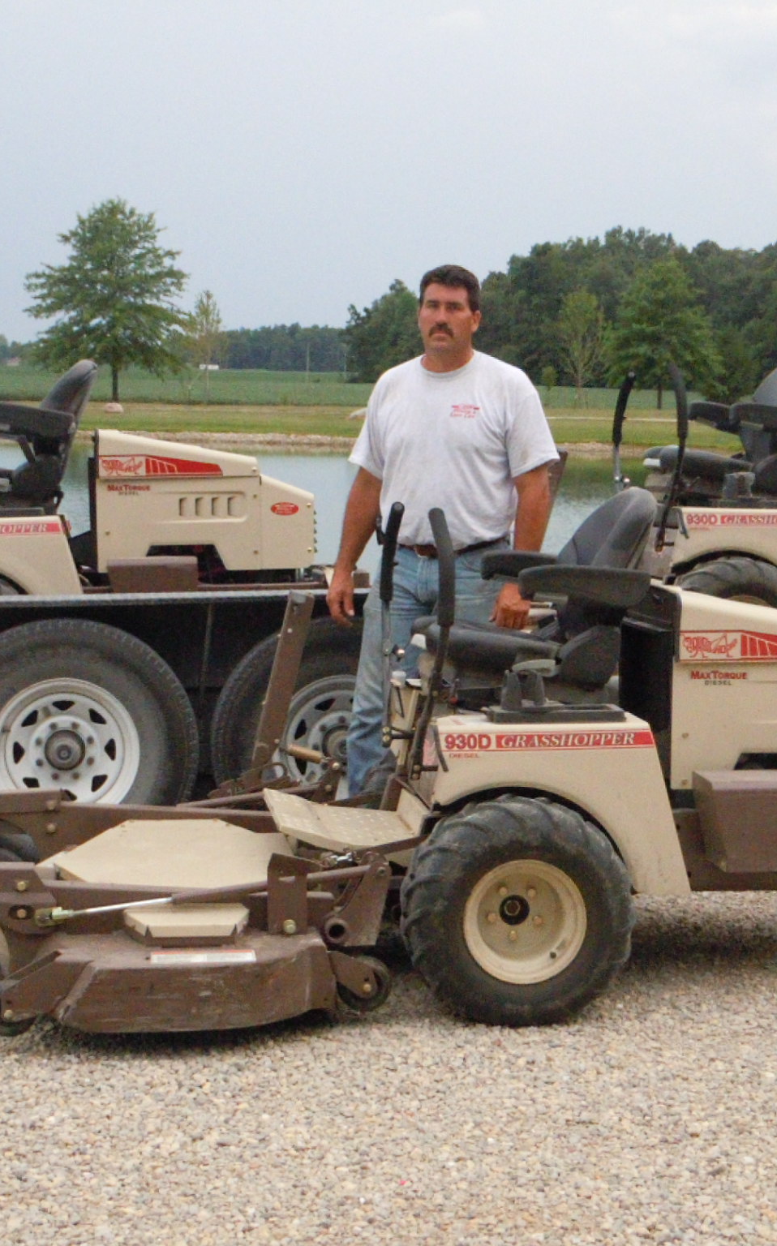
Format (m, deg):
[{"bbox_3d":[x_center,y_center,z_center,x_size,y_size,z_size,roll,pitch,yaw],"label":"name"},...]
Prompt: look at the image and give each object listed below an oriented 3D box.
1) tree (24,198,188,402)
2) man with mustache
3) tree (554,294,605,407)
[{"bbox_3d":[-11.529,-13.142,88.000,6.700,8.300,6.700,0,7,0],"label":"tree"},{"bbox_3d":[0.166,-0.121,6.203,0.620,1.820,0.360,2,7,12],"label":"man with mustache"},{"bbox_3d":[7.357,-10.600,83.000,2.100,4.400,2.100,0,7,0],"label":"tree"}]

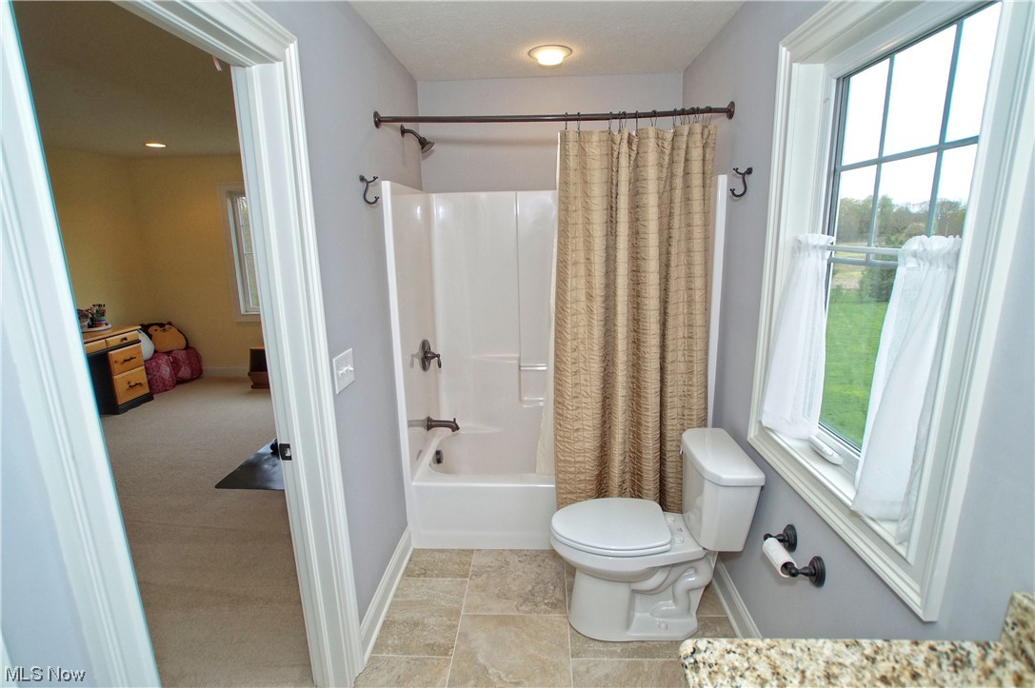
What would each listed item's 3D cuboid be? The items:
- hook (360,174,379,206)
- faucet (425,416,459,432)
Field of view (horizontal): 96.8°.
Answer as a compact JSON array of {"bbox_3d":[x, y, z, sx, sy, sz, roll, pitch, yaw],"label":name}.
[{"bbox_3d":[-0.583,-0.616,1.837,0.067,0.117,0.031,-1,12,3],"label":"hook"},{"bbox_3d":[-0.436,0.474,2.682,0.185,0.092,0.075,-1,12,3],"label":"faucet"}]

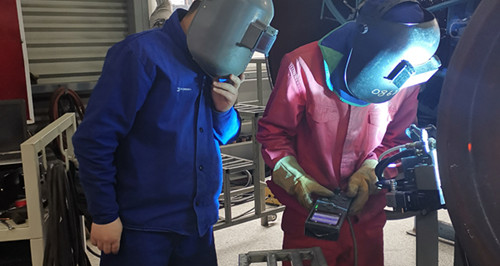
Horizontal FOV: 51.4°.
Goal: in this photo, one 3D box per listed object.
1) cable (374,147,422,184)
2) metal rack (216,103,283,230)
[{"bbox_3d":[0.434,0.095,1.520,0.145,0.115,0.100,-2,10,0],"label":"cable"},{"bbox_3d":[-0.042,0.239,4.178,0.550,0.970,0.800,7,13,44],"label":"metal rack"}]

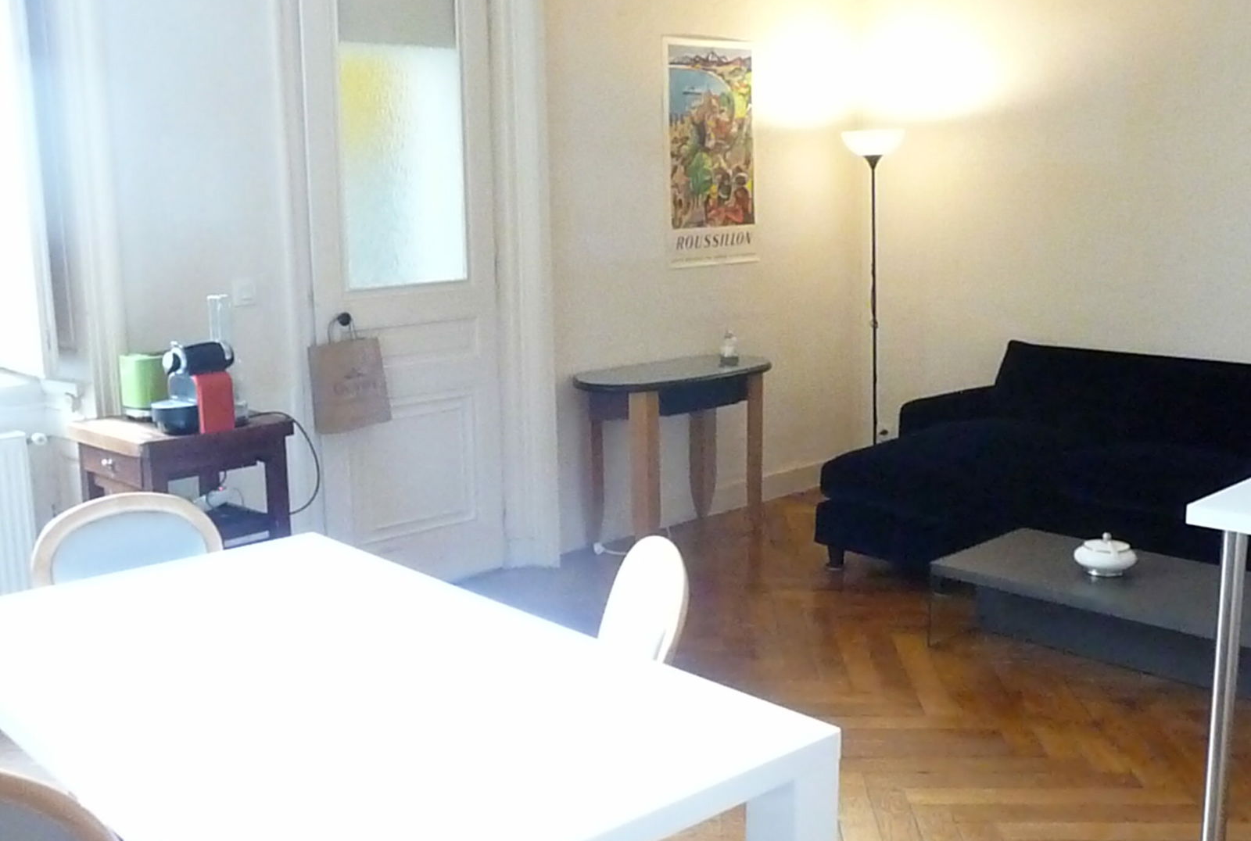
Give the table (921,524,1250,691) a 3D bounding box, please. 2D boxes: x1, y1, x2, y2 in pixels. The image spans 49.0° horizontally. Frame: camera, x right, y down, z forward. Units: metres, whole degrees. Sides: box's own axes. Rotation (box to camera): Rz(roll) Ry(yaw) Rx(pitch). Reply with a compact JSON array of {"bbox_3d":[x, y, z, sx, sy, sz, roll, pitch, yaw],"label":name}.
[{"bbox_3d":[1.695,0.660,4.442,1.250,0.296,0.620,10,15,44],"label":"table"}]

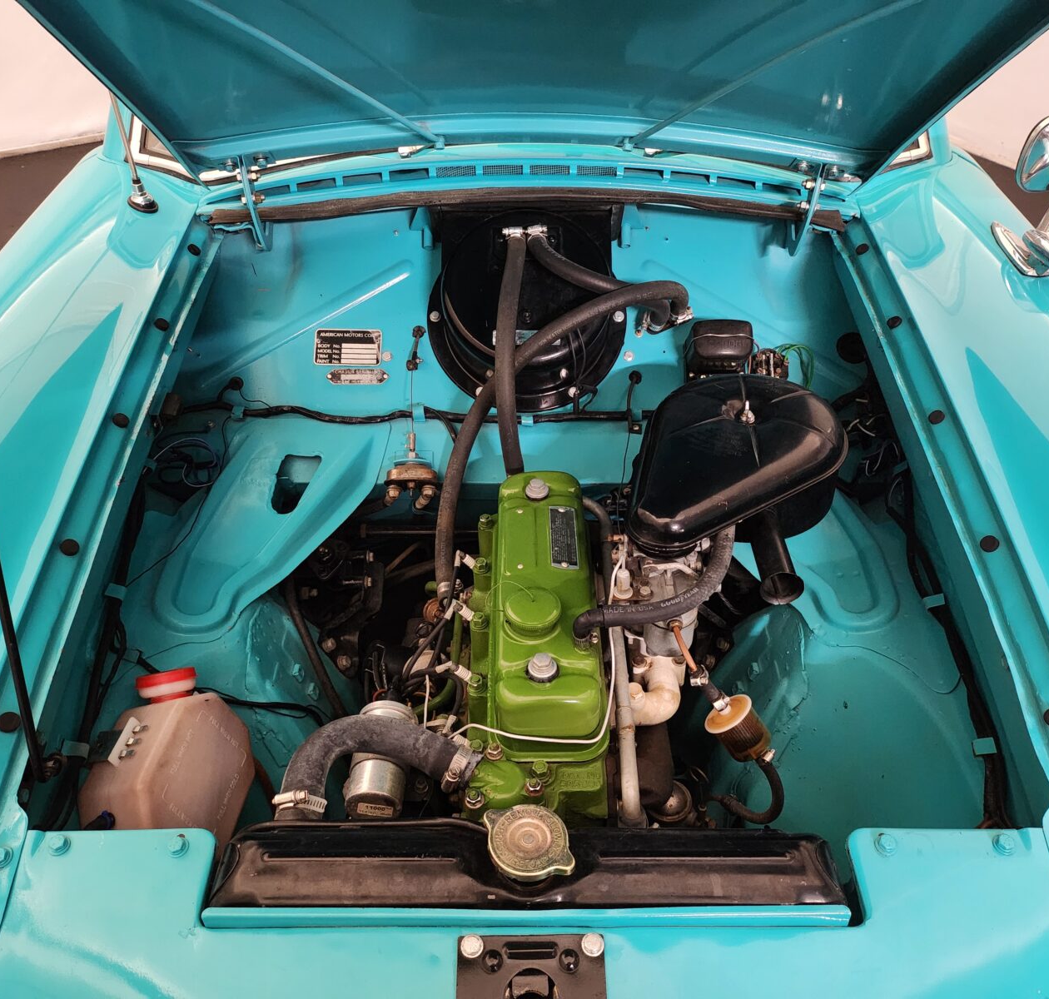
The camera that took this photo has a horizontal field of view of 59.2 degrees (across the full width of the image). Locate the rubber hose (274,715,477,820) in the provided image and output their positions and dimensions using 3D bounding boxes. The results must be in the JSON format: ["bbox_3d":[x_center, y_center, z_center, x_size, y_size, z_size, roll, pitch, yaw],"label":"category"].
[{"bbox_3d":[-0.124,0.258,0.853,0.182,0.104,0.149,0,43,0],"label":"rubber hose"}]

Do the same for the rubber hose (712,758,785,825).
[{"bbox_3d":[0.236,0.309,0.975,0.075,0.066,0.045,0,43,0],"label":"rubber hose"}]

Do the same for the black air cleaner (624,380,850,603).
[{"bbox_3d":[0.228,-0.020,1.000,0.245,0.135,0.270,0,43,0],"label":"black air cleaner"}]

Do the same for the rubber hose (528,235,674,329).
[{"bbox_3d":[0.100,-0.265,1.193,0.187,0.139,0.096,0,43,0],"label":"rubber hose"}]

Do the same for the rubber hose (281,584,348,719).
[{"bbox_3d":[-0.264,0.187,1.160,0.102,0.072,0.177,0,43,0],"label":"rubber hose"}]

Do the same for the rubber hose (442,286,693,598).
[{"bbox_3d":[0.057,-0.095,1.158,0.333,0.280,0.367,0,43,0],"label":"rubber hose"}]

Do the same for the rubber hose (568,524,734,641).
[{"bbox_3d":[0.138,0.084,0.965,0.176,0.067,0.118,0,43,0],"label":"rubber hose"}]

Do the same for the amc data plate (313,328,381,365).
[{"bbox_3d":[-0.242,-0.209,1.265,0.092,0.048,0.003,2,0,0],"label":"amc data plate"}]

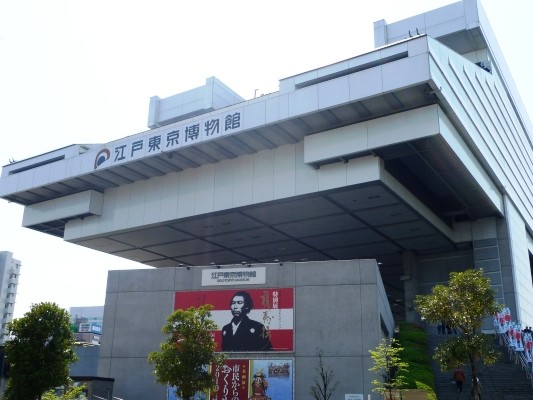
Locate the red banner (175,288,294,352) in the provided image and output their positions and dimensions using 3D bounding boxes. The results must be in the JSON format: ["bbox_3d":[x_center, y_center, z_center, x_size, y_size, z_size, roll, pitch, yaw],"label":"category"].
[{"bbox_3d":[-1.897,6.583,29.326,6.930,3.340,0.100,-4,-20,14],"label":"red banner"}]

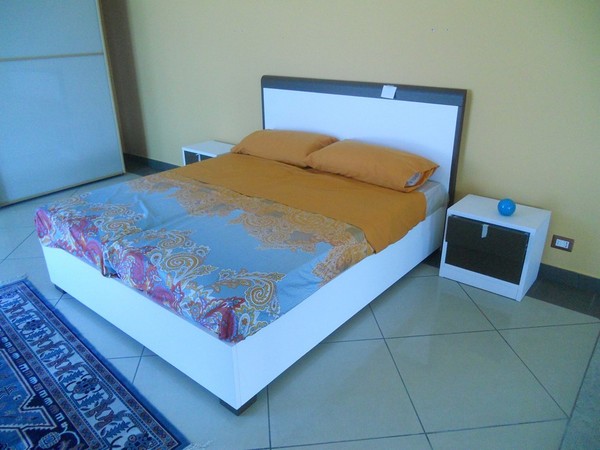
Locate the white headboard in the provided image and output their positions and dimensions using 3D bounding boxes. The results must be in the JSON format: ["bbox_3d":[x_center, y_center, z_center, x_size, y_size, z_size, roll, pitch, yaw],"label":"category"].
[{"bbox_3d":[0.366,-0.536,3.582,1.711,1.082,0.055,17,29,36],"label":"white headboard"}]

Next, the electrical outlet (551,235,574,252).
[{"bbox_3d":[1.611,0.116,2.873,0.118,0.083,0.012,17,29,36],"label":"electrical outlet"}]

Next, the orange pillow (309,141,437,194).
[{"bbox_3d":[0.469,-0.427,3.224,0.890,0.185,0.350,17,29,36],"label":"orange pillow"}]

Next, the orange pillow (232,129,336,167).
[{"bbox_3d":[-0.127,-0.618,3.682,0.860,0.185,0.350,17,29,36],"label":"orange pillow"}]

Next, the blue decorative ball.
[{"bbox_3d":[1.234,-0.104,2.782,0.107,0.107,0.107,0,23,0],"label":"blue decorative ball"}]

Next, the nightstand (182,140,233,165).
[{"bbox_3d":[-0.813,-0.511,4.553,0.508,0.469,0.361,17,29,36],"label":"nightstand"}]

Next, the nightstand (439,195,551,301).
[{"bbox_3d":[1.232,0.128,2.974,0.508,0.469,0.361,17,29,36],"label":"nightstand"}]

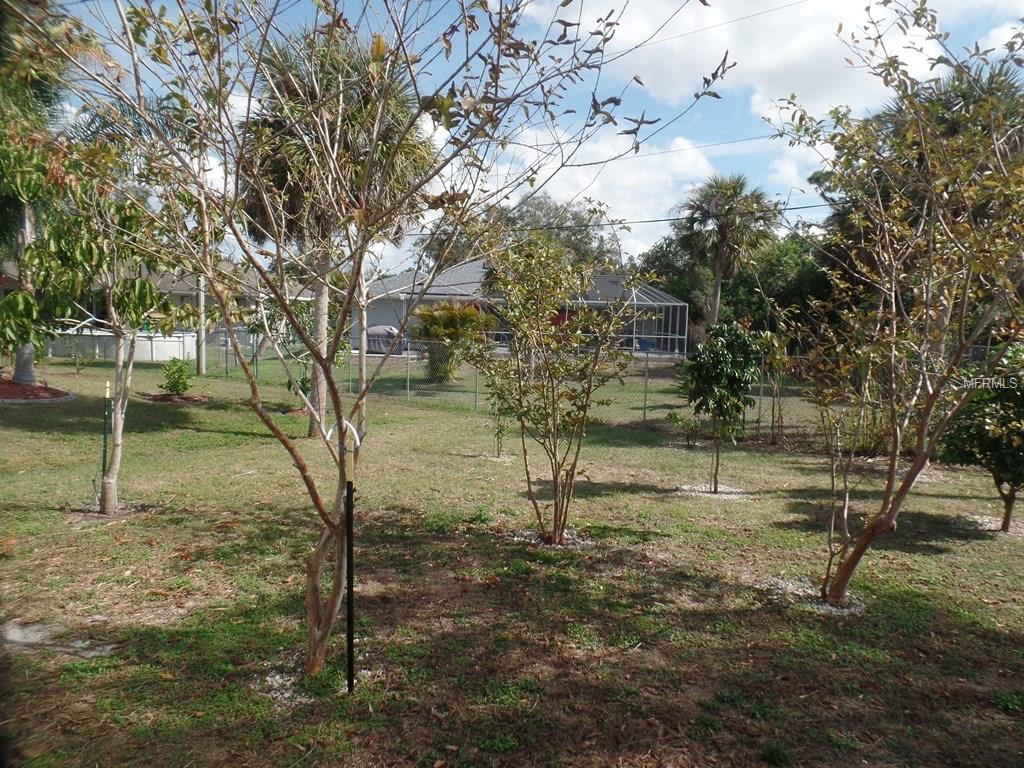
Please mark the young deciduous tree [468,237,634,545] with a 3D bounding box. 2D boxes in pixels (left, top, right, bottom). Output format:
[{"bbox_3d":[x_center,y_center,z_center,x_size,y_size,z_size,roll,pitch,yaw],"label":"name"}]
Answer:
[{"bbox_3d":[0.297,0.064,5.133,1.252,2.318,1.189,1,5,0],"label":"young deciduous tree"}]

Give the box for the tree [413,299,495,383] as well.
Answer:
[{"bbox_3d":[-1.598,-1.137,18.580,2.239,2.271,2.127,1,5,0],"label":"tree"}]

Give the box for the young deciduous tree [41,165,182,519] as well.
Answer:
[{"bbox_3d":[-3.322,-0.325,5.660,1.232,2.868,1.170,1,5,0],"label":"young deciduous tree"}]

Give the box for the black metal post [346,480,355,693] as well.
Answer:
[{"bbox_3d":[-0.719,0.907,3.026,0.030,0.973,0.030,1,5,0],"label":"black metal post"}]

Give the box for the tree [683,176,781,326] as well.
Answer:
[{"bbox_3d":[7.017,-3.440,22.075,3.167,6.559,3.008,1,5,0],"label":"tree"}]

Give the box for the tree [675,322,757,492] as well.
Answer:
[{"bbox_3d":[2.106,0.246,6.841,0.743,1.721,0.706,1,5,0],"label":"tree"}]

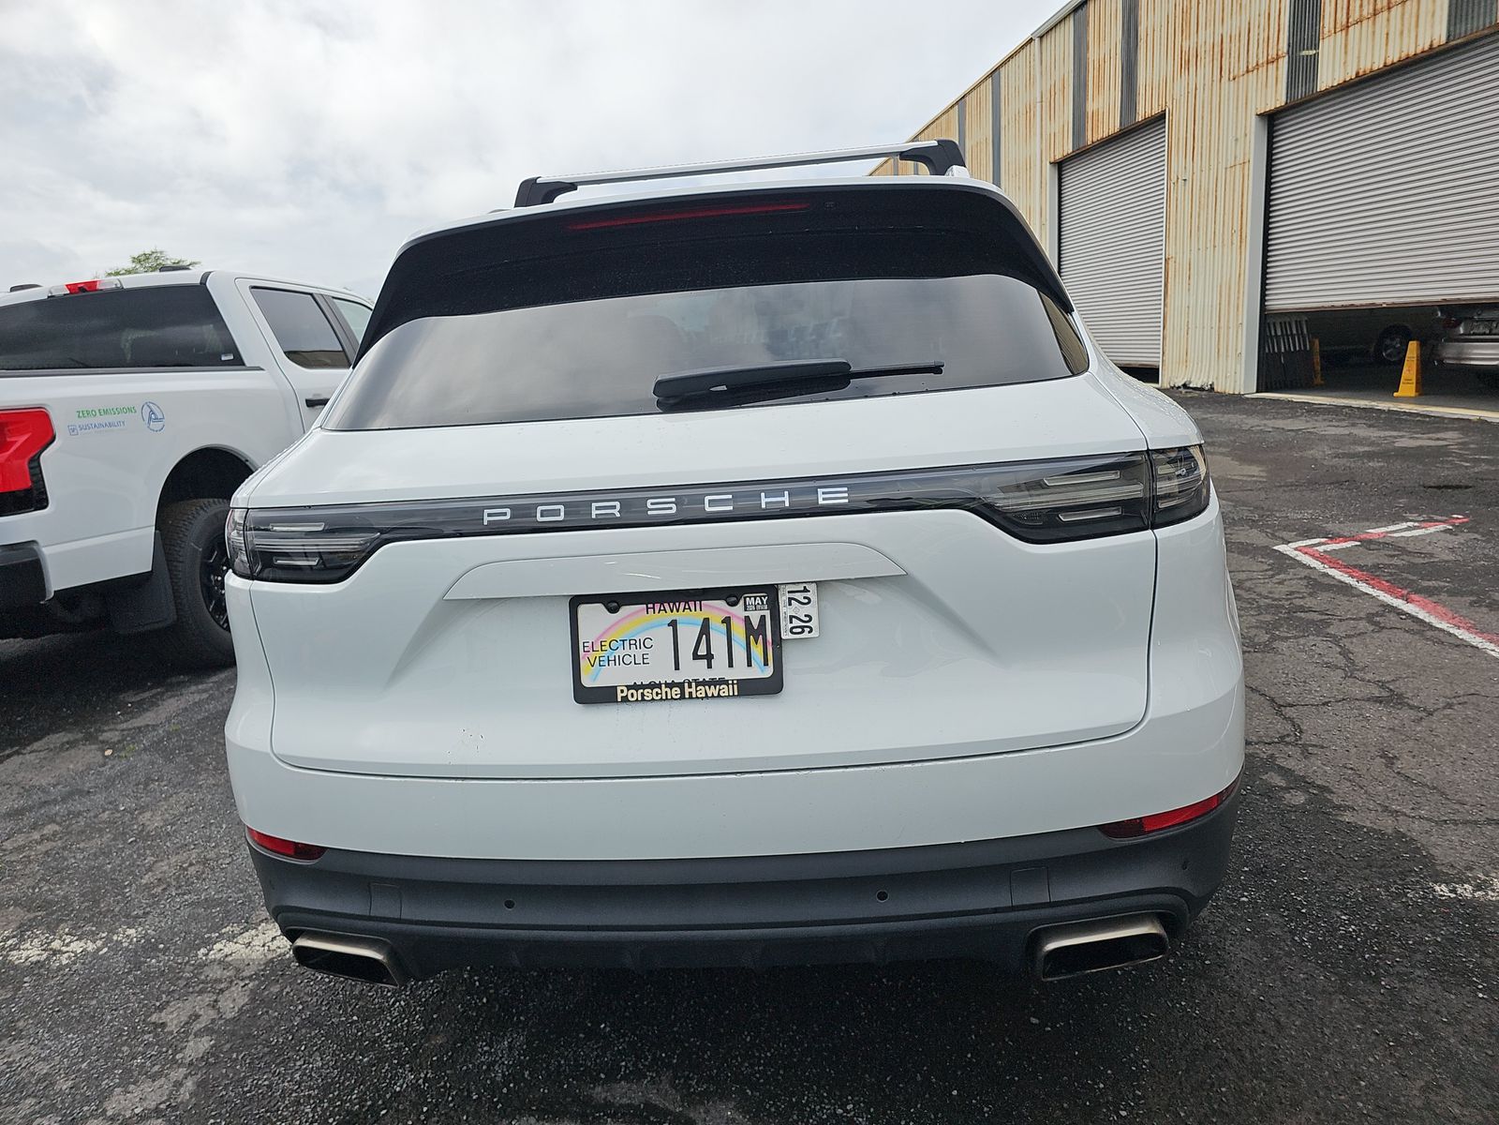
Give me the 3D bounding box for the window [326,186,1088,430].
[{"bbox_3d":[-0.107,-0.411,1.780,1.340,0.497,0.171,-3,-29,6],"label":"window"}]

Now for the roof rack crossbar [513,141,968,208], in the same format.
[{"bbox_3d":[-0.041,-1.097,2.844,1.280,0.097,0.090,-3,13,6],"label":"roof rack crossbar"}]

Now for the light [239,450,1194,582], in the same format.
[{"bbox_3d":[-0.108,-0.072,1.579,1.720,0.145,0.320,-3,13,6],"label":"light"}]

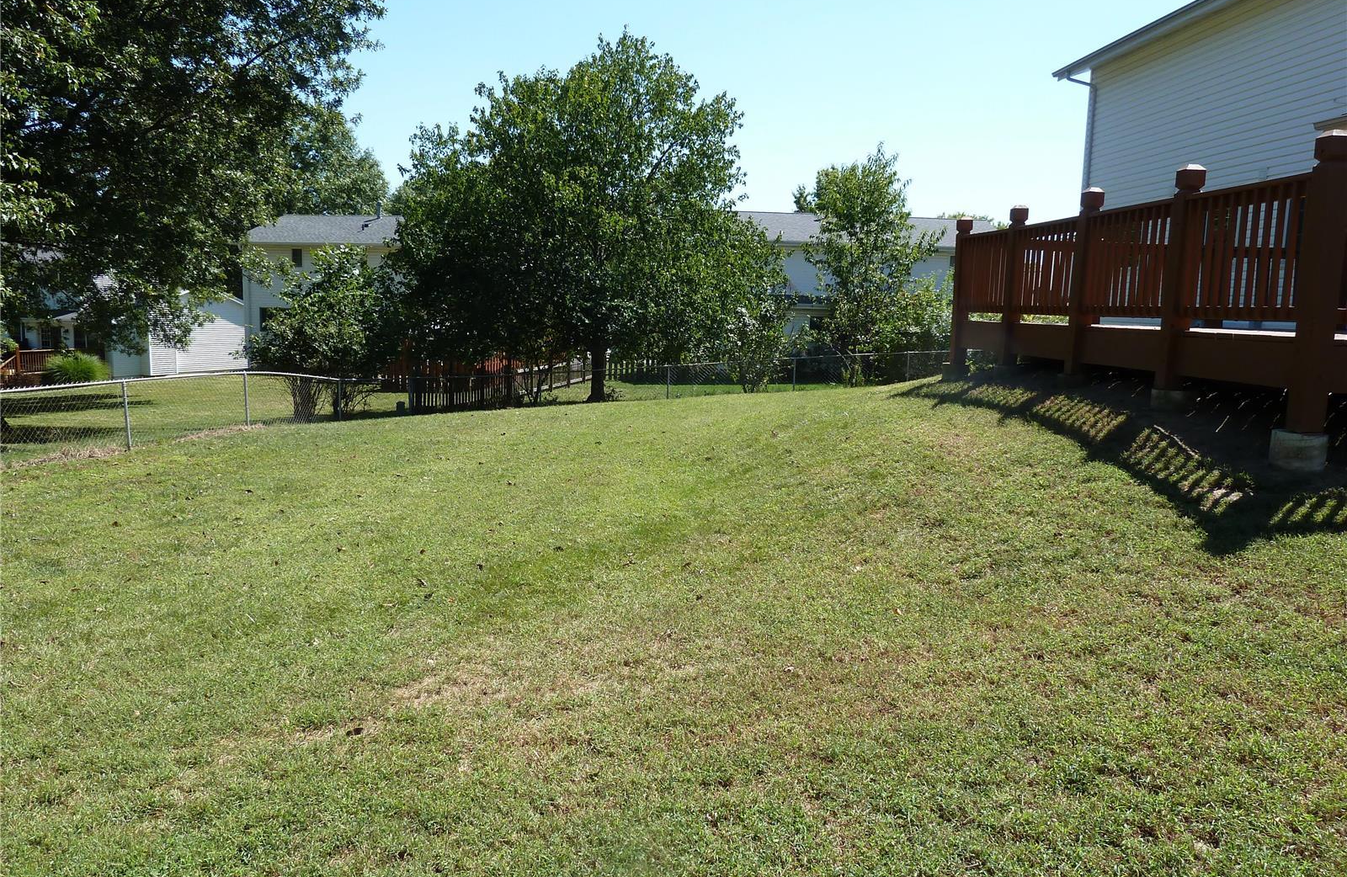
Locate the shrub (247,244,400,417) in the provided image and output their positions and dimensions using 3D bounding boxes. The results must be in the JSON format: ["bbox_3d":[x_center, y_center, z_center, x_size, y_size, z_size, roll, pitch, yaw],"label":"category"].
[{"bbox_3d":[-7.605,-2.270,21.209,3.306,3.814,3.200,1,8,0],"label":"shrub"}]

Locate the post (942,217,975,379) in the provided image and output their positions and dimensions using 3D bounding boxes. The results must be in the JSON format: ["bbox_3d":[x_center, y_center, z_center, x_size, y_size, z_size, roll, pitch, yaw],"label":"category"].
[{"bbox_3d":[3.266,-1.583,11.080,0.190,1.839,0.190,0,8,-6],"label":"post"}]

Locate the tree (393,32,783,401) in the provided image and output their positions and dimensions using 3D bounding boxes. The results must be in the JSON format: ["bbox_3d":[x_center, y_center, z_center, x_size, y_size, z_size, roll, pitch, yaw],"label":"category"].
[{"bbox_3d":[-1.904,-4.816,21.842,8.429,8.139,8.200,1,8,0],"label":"tree"}]

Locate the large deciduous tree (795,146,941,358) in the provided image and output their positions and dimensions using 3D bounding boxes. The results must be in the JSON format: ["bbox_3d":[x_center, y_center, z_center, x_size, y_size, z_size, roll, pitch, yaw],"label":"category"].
[{"bbox_3d":[4.618,-4.059,23.148,3.353,5.548,3.300,1,8,0],"label":"large deciduous tree"}]

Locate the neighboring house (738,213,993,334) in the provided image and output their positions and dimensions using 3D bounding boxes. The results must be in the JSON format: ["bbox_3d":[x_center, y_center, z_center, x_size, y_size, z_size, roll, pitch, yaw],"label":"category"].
[{"bbox_3d":[8.511,-7.233,46.728,14.500,7.200,9.000,-1,8,-14],"label":"neighboring house"}]

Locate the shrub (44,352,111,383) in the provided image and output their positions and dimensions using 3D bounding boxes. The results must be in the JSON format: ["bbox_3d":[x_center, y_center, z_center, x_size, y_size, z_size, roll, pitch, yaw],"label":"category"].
[{"bbox_3d":[-23.010,-2.699,37.547,2.525,1.301,2.400,1,8,0],"label":"shrub"}]

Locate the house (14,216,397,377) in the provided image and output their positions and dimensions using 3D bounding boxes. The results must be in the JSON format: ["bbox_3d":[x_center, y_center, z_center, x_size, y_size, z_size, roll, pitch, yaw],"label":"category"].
[{"bbox_3d":[-19.495,-7.055,44.996,17.000,7.400,10.000,0,8,-3],"label":"house"}]

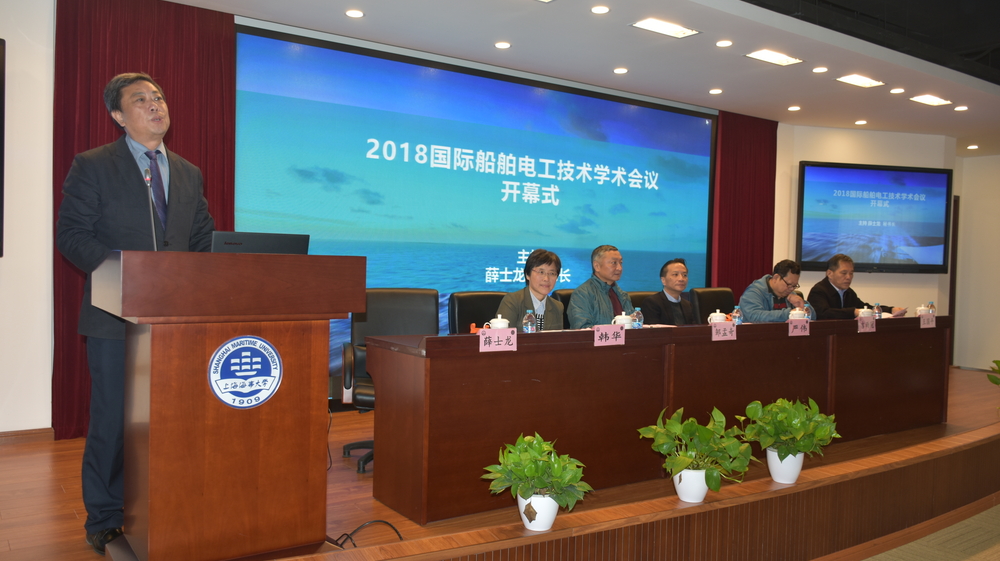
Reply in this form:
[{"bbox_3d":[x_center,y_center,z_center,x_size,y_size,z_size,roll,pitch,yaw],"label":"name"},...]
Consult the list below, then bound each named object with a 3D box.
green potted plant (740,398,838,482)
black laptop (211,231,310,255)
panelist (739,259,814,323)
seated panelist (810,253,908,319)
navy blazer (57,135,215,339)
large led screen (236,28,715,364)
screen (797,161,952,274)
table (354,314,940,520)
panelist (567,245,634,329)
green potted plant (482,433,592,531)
[{"bbox_3d":[1.516,0.842,3.968,0.480,0.435,0.450,0,1,-33],"label":"green potted plant"},{"bbox_3d":[-0.973,-0.074,3.012,0.380,0.240,0.240,0,1,-33],"label":"black laptop"},{"bbox_3d":[2.031,0.450,5.280,0.570,1.190,0.780,0,1,-41],"label":"panelist"},{"bbox_3d":[2.550,0.403,5.636,0.570,1.190,0.720,0,2,-34],"label":"seated panelist"},{"bbox_3d":[-1.375,-0.165,2.838,0.580,0.750,0.370,0,2,-37],"label":"navy blazer"},{"bbox_3d":[0.177,-0.373,6.057,4.515,2.440,0.120,0,2,-34],"label":"large led screen"},{"bbox_3d":[4.280,-0.700,8.600,1.997,1.215,0.100,1,1,-12],"label":"screen"},{"bbox_3d":[1.293,0.616,4.447,4.246,0.769,0.586,0,2,-34],"label":"table"},{"bbox_3d":[0.714,0.410,4.515,0.540,1.240,0.760,0,1,-39],"label":"panelist"},{"bbox_3d":[0.163,0.846,3.175,0.440,0.400,0.430,1,1,0],"label":"green potted plant"}]

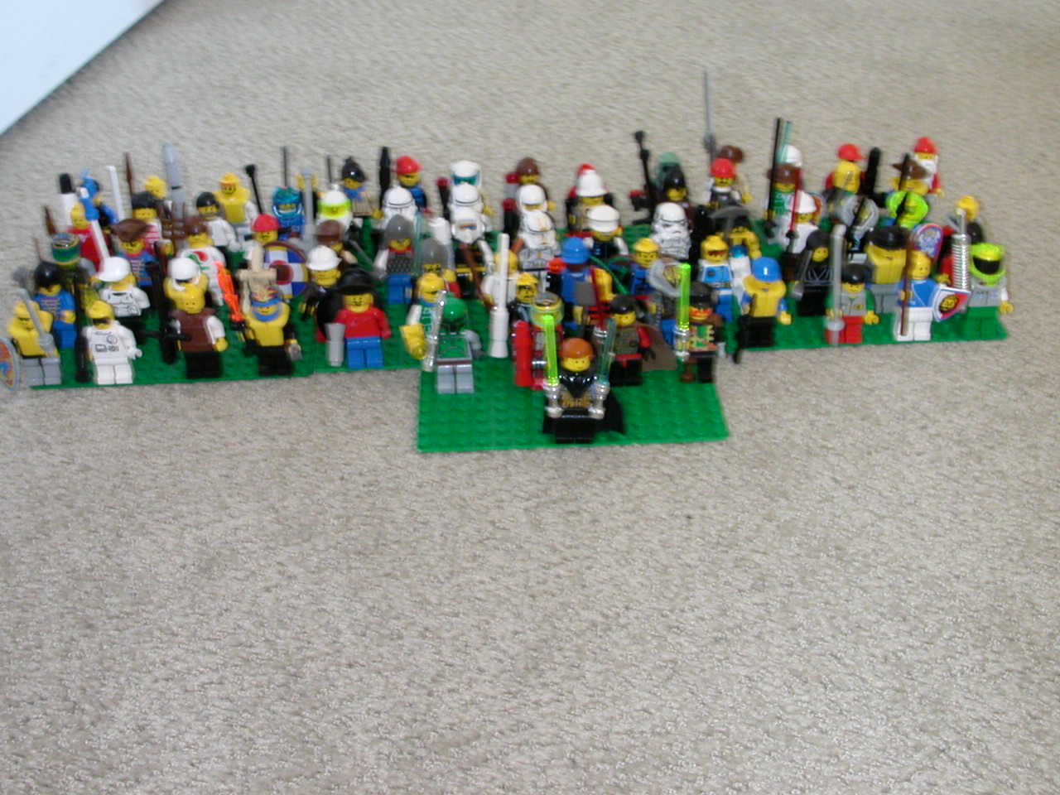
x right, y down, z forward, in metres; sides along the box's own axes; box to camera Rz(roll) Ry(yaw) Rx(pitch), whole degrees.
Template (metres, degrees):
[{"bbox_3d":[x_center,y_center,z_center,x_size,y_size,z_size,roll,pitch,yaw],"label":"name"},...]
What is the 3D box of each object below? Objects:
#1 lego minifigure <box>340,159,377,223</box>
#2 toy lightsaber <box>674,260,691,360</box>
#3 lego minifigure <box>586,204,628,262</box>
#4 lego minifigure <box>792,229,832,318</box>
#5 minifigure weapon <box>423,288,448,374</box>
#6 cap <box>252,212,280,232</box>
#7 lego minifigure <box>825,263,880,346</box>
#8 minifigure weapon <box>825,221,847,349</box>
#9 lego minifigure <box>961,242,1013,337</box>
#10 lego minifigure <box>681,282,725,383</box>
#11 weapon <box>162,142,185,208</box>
[{"bbox_3d":[-0.091,-0.101,0.690,0.024,0.043,0.015,-2,34,0],"label":"lego minifigure"},{"bbox_3d":[0.064,-0.035,0.549,0.006,0.049,0.006,-3,36,-1],"label":"toy lightsaber"},{"bbox_3d":[0.036,-0.068,0.623,0.025,0.043,0.015,-3,36,-1],"label":"lego minifigure"},{"bbox_3d":[0.131,-0.057,0.603,0.025,0.043,0.015,-3,35,-1],"label":"lego minifigure"},{"bbox_3d":[-0.040,-0.029,0.560,0.006,0.040,0.006,10,29,-8],"label":"minifigure weapon"},{"bbox_3d":[-0.125,-0.082,0.620,0.012,0.008,0.015,12,38,20],"label":"cap"},{"bbox_3d":[0.143,-0.042,0.585,0.025,0.042,0.015,-3,44,-1],"label":"lego minifigure"},{"bbox_3d":[0.133,-0.048,0.570,0.009,0.062,0.009,-6,36,1],"label":"minifigure weapon"},{"bbox_3d":[0.206,-0.047,0.592,0.025,0.042,0.016,-2,33,0],"label":"lego minifigure"},{"bbox_3d":[0.073,-0.027,0.566,0.025,0.045,0.016,-2,33,0],"label":"lego minifigure"},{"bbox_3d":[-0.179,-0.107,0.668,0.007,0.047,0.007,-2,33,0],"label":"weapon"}]

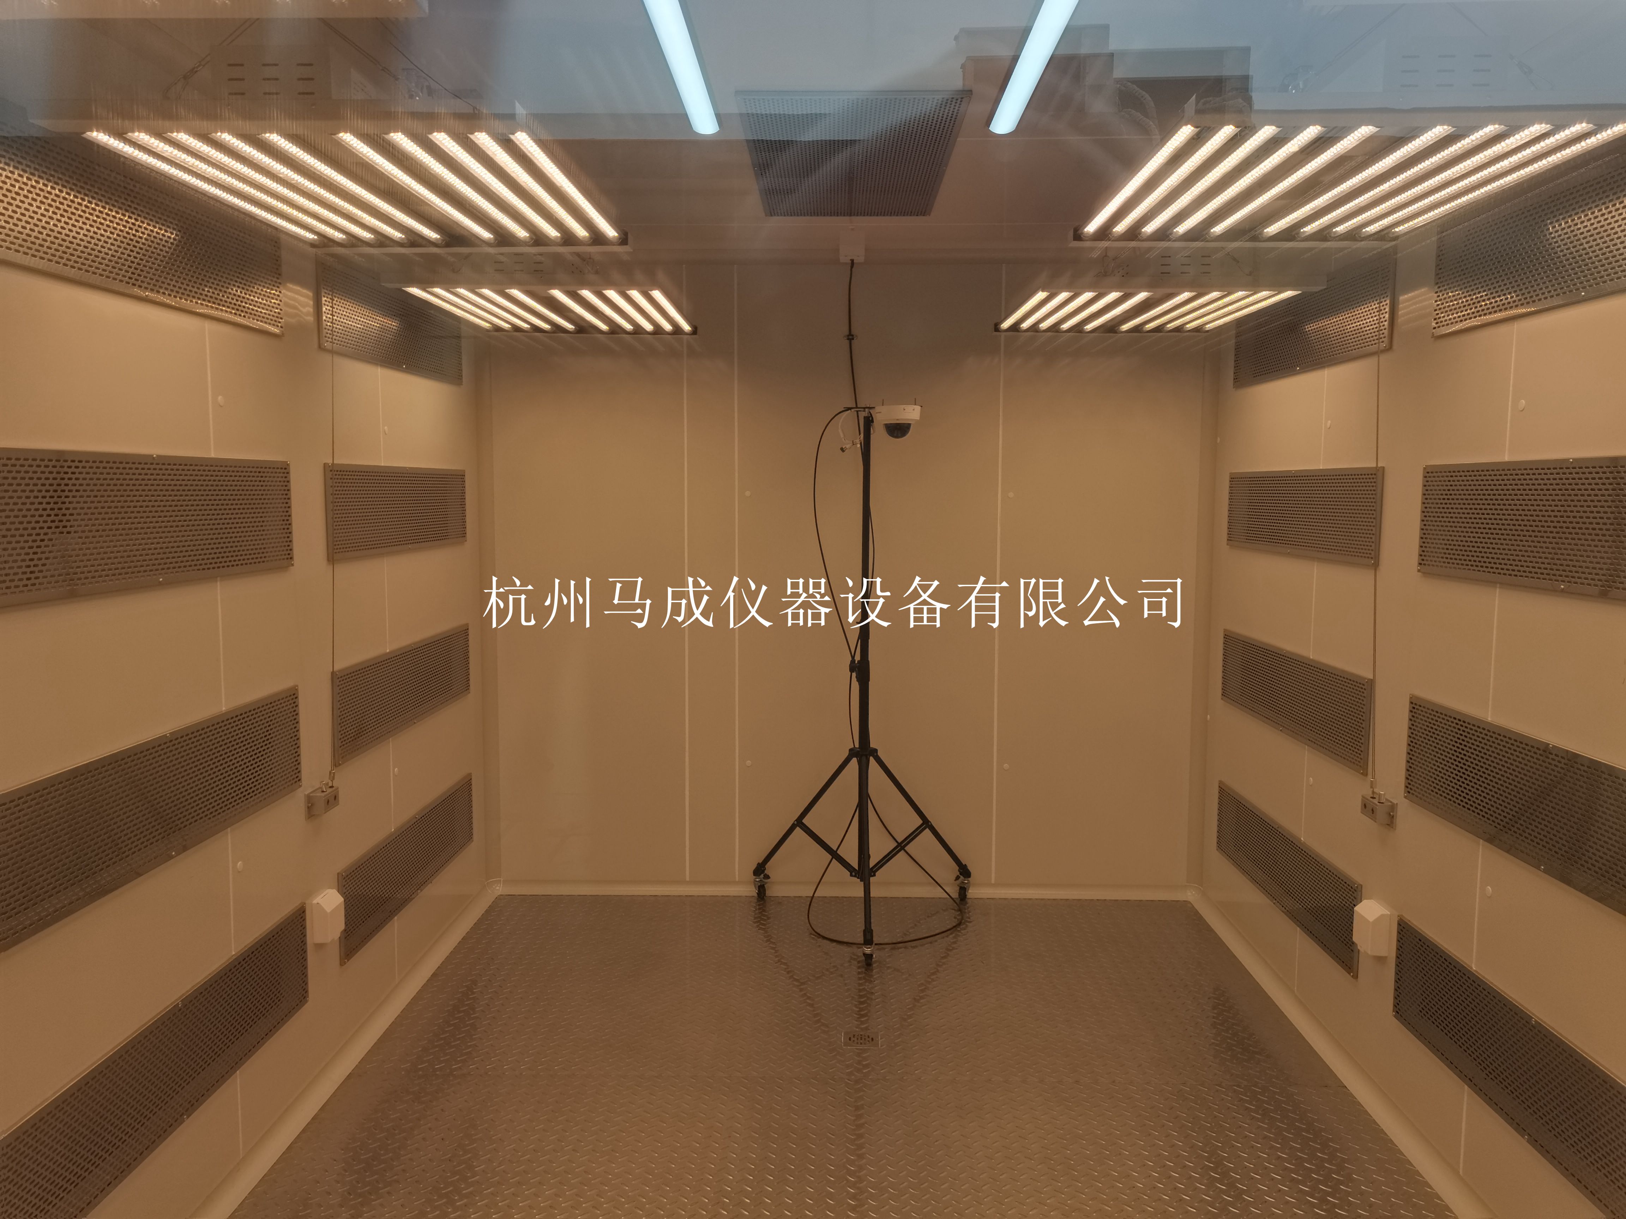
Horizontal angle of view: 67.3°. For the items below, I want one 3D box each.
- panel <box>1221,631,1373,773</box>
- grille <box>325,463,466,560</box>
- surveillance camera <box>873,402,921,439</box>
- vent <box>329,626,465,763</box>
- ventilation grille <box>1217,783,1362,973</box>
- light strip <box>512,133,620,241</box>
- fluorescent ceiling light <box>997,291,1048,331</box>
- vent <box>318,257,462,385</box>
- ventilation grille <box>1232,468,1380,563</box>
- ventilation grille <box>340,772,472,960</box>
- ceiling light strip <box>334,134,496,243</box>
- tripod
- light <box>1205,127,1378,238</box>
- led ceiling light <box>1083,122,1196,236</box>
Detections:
[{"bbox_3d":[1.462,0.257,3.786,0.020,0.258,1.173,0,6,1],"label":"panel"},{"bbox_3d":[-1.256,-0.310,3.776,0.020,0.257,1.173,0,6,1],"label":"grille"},{"bbox_3d":[0.291,-0.644,4.203,0.160,0.118,0.160,0,6,1],"label":"surveillance camera"},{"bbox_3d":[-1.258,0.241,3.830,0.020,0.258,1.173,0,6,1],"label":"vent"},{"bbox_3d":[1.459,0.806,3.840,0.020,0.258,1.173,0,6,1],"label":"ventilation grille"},{"bbox_3d":[-0.435,-0.773,2.279,0.030,0.030,0.800,0,6,1],"label":"light strip"},{"bbox_3d":[0.640,-0.912,3.757,0.030,0.030,0.800,0,6,1],"label":"fluorescent ceiling light"},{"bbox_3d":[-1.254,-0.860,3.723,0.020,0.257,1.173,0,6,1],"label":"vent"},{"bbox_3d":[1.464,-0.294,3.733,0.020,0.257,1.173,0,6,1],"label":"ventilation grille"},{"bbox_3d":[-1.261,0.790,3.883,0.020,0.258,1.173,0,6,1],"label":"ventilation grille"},{"bbox_3d":[-0.736,-0.804,2.334,0.027,0.020,0.808,0,6,1],"label":"ceiling light strip"},{"bbox_3d":[0.182,0.225,4.204,0.820,1.820,0.690,0,6,1],"label":"tripod"},{"bbox_3d":[0.866,-0.792,2.273,0.027,0.020,0.813,0,6,1],"label":"light"},{"bbox_3d":[0.592,-0.793,2.277,0.027,0.020,0.813,0,6,1],"label":"led ceiling light"}]

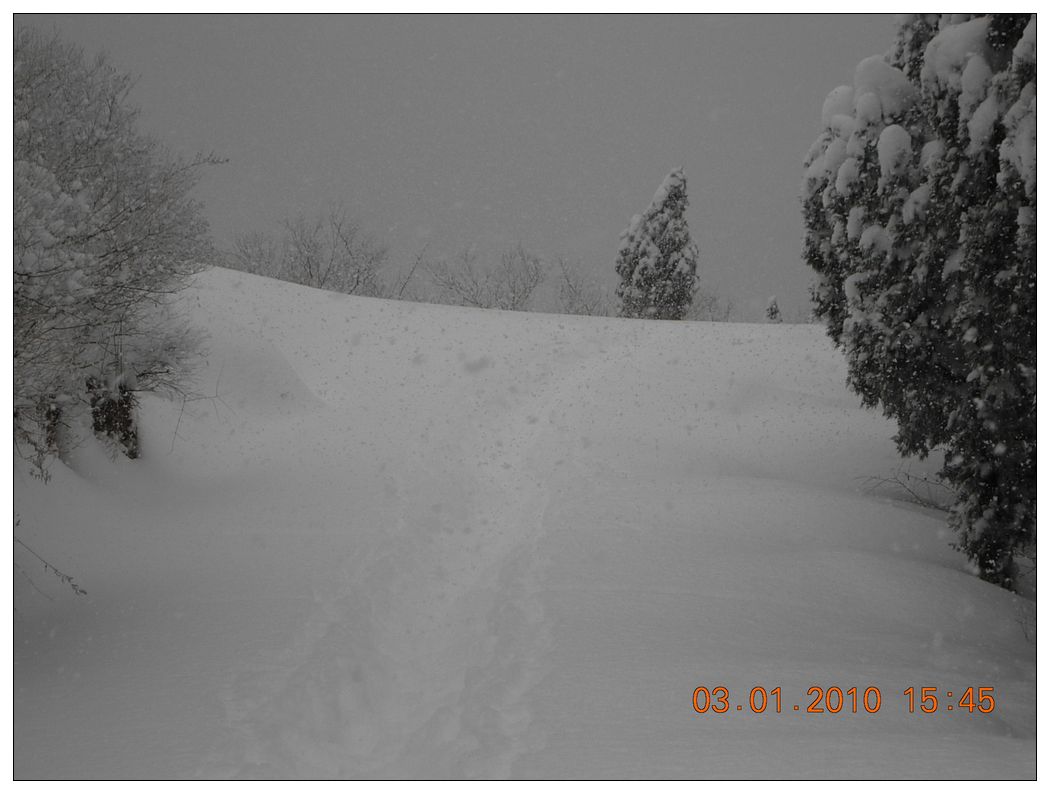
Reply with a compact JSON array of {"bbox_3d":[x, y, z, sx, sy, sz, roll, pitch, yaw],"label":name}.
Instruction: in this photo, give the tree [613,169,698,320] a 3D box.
[{"bbox_3d":[1.990,-2.207,58.000,1.300,2.500,1.300,0,-2,0],"label":"tree"}]

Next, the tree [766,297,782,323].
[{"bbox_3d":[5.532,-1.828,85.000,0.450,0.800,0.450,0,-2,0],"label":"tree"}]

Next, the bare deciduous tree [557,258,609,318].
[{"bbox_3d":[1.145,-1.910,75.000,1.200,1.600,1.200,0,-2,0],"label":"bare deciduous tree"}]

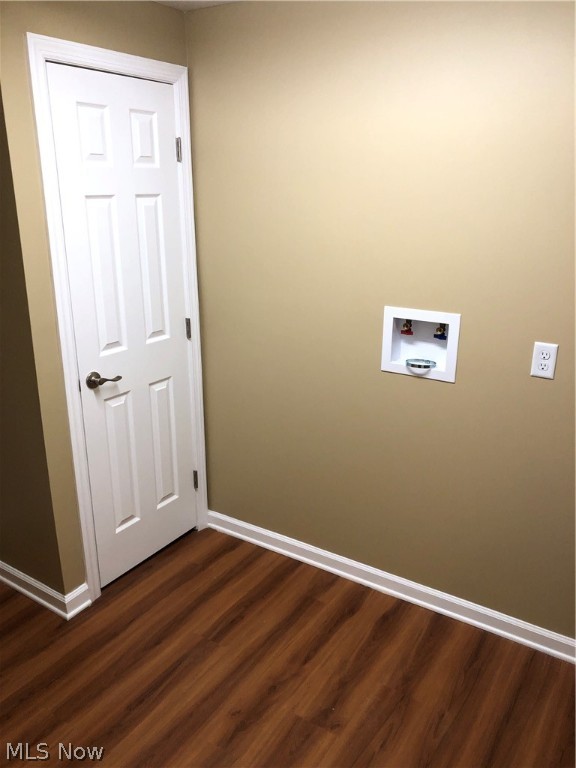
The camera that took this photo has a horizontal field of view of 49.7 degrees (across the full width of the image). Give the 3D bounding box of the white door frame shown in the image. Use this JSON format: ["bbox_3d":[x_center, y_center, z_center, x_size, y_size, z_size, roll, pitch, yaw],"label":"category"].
[{"bbox_3d":[-0.650,-0.200,2.579,0.090,2.103,0.728,11,20,32],"label":"white door frame"}]

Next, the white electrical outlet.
[{"bbox_3d":[0.848,-0.076,2.052,0.073,0.116,0.012,11,20,32],"label":"white electrical outlet"}]

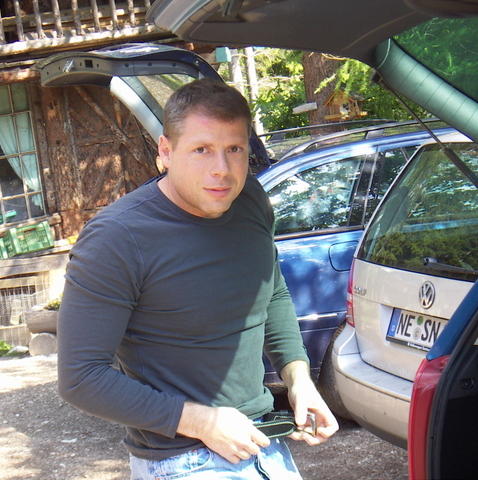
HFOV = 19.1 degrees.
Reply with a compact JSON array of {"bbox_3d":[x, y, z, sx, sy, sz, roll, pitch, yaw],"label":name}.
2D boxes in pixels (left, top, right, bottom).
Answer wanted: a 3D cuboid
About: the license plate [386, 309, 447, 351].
[{"bbox_3d":[0.687,0.333,5.078,0.020,0.122,0.525,16,-2,-28],"label":"license plate"}]

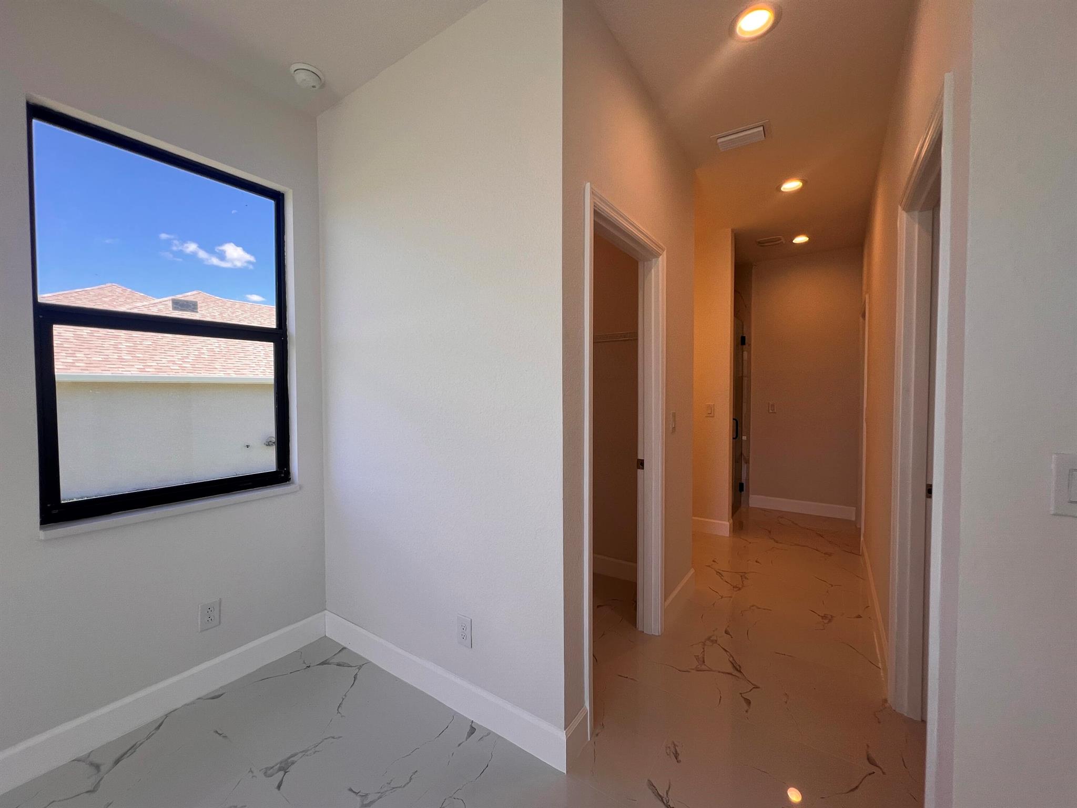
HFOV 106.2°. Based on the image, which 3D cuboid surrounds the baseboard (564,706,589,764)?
[{"bbox_3d":[0.141,1.243,1.508,0.016,0.137,0.165,1,2,36],"label":"baseboard"}]

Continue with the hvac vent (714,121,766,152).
[{"bbox_3d":[1.179,-1.538,2.354,0.295,0.025,0.190,1,2,33],"label":"hvac vent"}]

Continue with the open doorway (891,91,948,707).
[{"bbox_3d":[1.305,0.245,1.324,0.140,2.107,0.854,1,2,35],"label":"open doorway"}]

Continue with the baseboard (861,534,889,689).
[{"bbox_3d":[2.128,1.211,2.582,0.016,0.134,1.890,1,2,36],"label":"baseboard"}]

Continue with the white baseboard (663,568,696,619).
[{"bbox_3d":[0.876,1.198,2.521,0.016,0.142,0.626,1,2,35],"label":"white baseboard"}]

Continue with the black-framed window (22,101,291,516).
[{"bbox_3d":[-1.607,-0.331,1.831,0.070,1.530,0.850,1,2,36],"label":"black-framed window"}]

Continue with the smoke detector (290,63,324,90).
[{"bbox_3d":[-1.063,-1.498,1.866,0.138,0.038,0.138,0,1,0],"label":"smoke detector"}]

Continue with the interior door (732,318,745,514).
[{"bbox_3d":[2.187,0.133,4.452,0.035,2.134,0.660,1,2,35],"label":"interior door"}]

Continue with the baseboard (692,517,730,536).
[{"bbox_3d":[1.630,1.160,3.870,0.360,0.142,0.016,1,2,35],"label":"baseboard"}]

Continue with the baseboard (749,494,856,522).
[{"bbox_3d":[2.938,1.159,4.545,1.000,0.132,0.016,1,2,35],"label":"baseboard"}]

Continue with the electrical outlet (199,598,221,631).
[{"bbox_3d":[-1.483,0.954,1.827,0.008,0.118,0.075,1,2,36],"label":"electrical outlet"}]

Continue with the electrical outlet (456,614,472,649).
[{"bbox_3d":[-0.310,0.953,1.694,0.076,0.119,0.008,1,2,32],"label":"electrical outlet"}]

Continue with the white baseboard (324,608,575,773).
[{"bbox_3d":[-0.531,1.222,1.833,1.498,0.142,0.016,1,2,32],"label":"white baseboard"}]

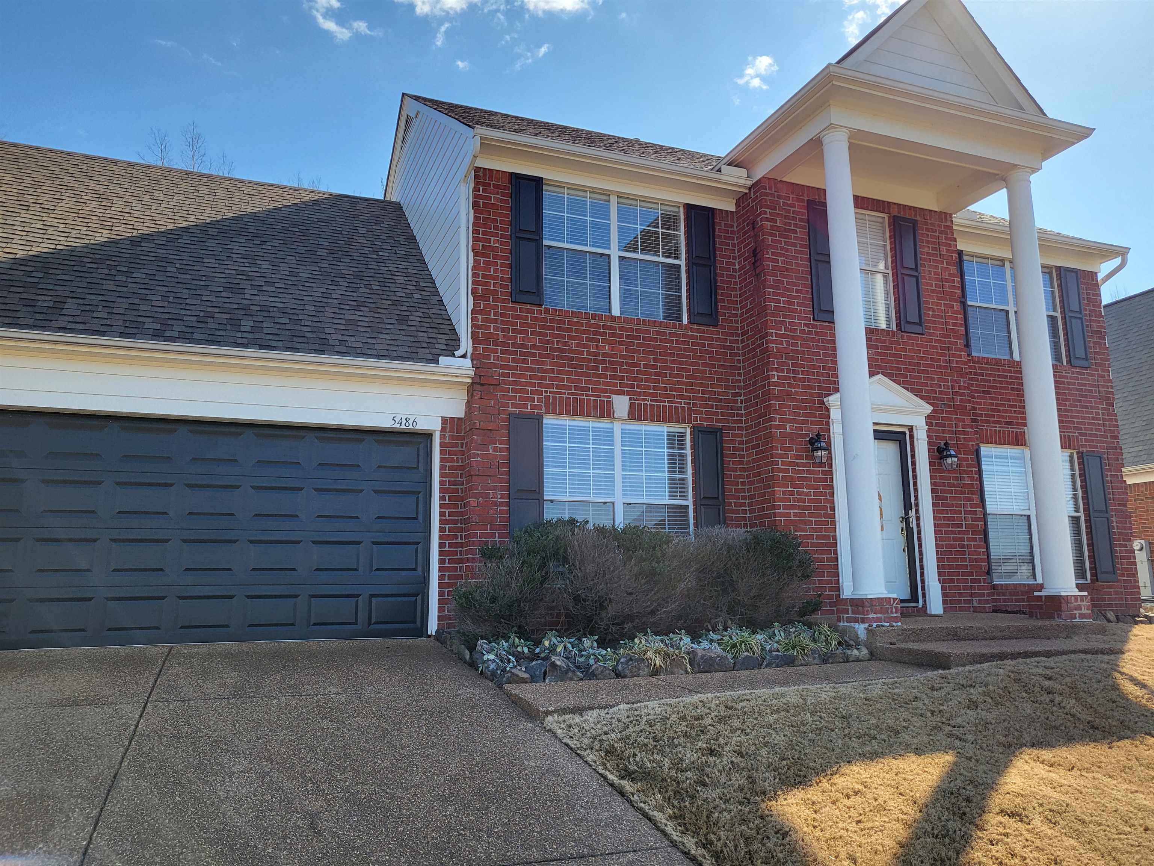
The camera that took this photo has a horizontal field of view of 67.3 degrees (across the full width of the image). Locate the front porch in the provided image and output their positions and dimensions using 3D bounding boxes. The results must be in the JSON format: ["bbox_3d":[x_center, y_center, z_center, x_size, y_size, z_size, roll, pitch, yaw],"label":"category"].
[{"bbox_3d":[3.996,2.044,8.756,3.020,0.370,2.330,3,-11,-21],"label":"front porch"}]

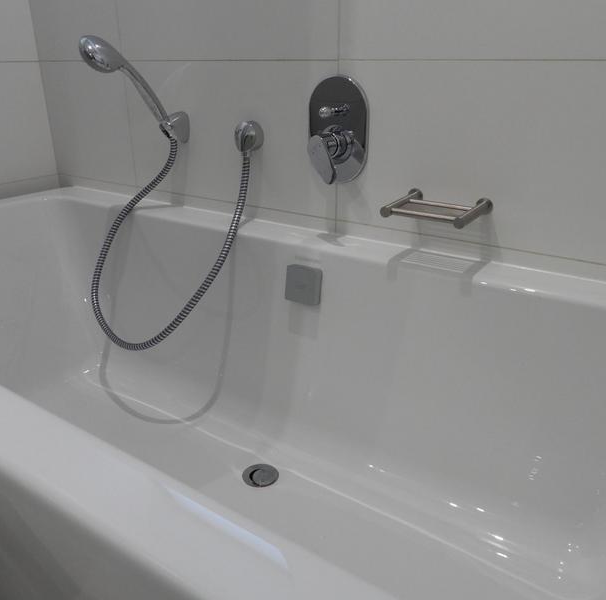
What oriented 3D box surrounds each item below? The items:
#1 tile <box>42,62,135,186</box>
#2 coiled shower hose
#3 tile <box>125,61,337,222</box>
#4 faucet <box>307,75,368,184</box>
[{"bbox_3d":[-0.565,-0.468,1.471,0.334,0.298,0.010,15,27,31],"label":"tile"},{"bbox_3d":[-0.309,-0.123,1.222,0.390,0.430,0.285,15,27,31],"label":"coiled shower hose"},{"bbox_3d":[-0.178,-0.368,1.235,0.590,0.298,0.010,15,27,31],"label":"tile"},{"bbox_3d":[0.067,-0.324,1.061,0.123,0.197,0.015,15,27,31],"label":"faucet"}]

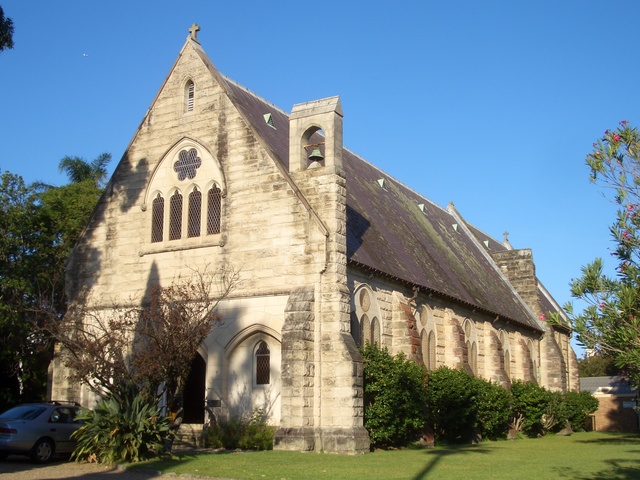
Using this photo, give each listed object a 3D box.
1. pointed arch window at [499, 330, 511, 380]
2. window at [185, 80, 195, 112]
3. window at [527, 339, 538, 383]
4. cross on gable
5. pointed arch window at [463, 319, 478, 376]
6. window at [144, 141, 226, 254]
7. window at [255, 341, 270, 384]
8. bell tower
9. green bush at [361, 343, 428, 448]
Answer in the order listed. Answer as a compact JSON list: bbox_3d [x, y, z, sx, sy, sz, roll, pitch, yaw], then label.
[{"bbox_3d":[10.084,6.442,41.541,0.300,2.950,2.050,-7,-15,30],"label":"pointed arch window"},{"bbox_3d":[-5.085,-5.657,29.962,0.500,1.370,0.250,-7,-15,30],"label":"window"},{"bbox_3d":[12.886,7.531,46.147,0.300,2.950,2.050,-7,-15,30],"label":"window"},{"bbox_3d":[-5.123,-8.544,30.930,0.520,0.800,0.200,-7,-15,30],"label":"cross on gable"},{"bbox_3d":[7.308,5.362,36.977,0.300,2.950,2.050,-7,-15,30],"label":"pointed arch window"},{"bbox_3d":[-5.152,-1.744,29.041,4.000,4.550,0.350,-7,-15,30],"label":"window"},{"bbox_3d":[-1.932,4.176,25.982,0.600,1.530,0.200,-7,-15,30],"label":"window"},{"bbox_3d":[-0.123,-3.603,26.673,1.850,2.700,0.650,-7,-15,30],"label":"bell tower"},{"bbox_3d":[2.511,5.690,27.100,1.700,3.400,3.500,-7,-15,30],"label":"green bush"}]

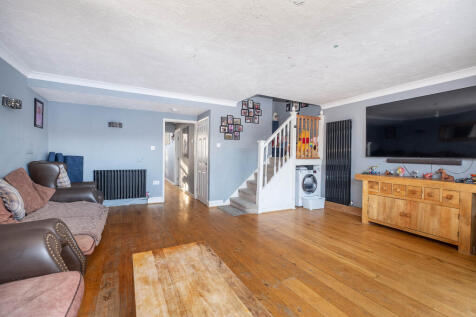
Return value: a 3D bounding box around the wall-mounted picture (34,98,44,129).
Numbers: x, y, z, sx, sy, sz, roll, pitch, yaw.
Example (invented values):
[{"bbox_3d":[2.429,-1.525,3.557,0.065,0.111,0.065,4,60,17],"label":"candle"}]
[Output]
[{"bbox_3d":[-3.328,-0.734,3.323,0.025,0.460,0.360,0,1,-28],"label":"wall-mounted picture"}]

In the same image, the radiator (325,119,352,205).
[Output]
[{"bbox_3d":[2.027,0.085,4.051,0.080,1.660,0.540,0,1,-28],"label":"radiator"}]

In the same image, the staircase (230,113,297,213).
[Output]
[{"bbox_3d":[0.563,0.029,4.411,1.150,2.080,1.030,0,1,-25],"label":"staircase"}]

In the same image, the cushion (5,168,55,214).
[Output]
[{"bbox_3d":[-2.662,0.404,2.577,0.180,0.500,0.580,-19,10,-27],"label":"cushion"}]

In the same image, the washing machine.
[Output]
[{"bbox_3d":[1.475,0.635,4.641,0.600,0.860,0.560,0,1,-25],"label":"washing machine"}]

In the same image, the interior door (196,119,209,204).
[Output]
[{"bbox_3d":[-0.819,0.070,4.681,0.040,1.960,0.770,0,1,-28],"label":"interior door"}]

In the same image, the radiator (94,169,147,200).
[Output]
[{"bbox_3d":[-2.482,0.558,4.243,0.960,0.620,0.090,0,1,-26],"label":"radiator"}]

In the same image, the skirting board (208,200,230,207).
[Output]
[{"bbox_3d":[-0.382,0.998,4.425,0.500,0.125,0.020,0,1,-26],"label":"skirting board"}]

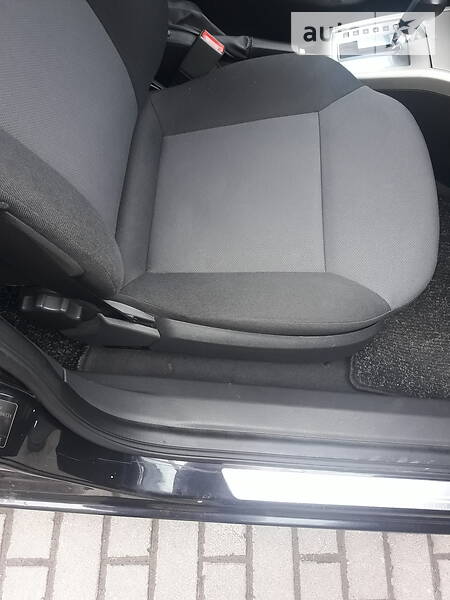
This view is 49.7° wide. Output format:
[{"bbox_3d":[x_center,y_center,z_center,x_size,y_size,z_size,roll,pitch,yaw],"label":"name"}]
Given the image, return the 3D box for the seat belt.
[{"bbox_3d":[-0.043,-0.448,0.897,0.050,0.086,0.027,29,60,-22],"label":"seat belt"}]

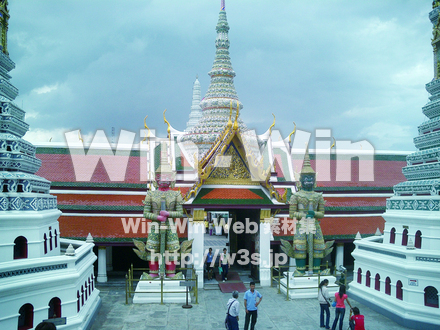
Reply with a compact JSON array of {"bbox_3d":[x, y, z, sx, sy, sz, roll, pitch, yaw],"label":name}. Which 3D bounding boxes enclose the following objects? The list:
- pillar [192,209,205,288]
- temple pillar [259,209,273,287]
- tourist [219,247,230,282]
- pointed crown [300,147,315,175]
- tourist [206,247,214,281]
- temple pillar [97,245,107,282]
[{"bbox_3d":[-1.059,4.081,21.957,0.540,3.852,0.540,1,-5,-6],"label":"pillar"},{"bbox_3d":[2.278,4.132,22.495,0.540,3.850,0.540,1,-5,-6],"label":"temple pillar"},{"bbox_3d":[0.224,4.987,22.211,0.520,1.655,0.400,1,-5,-6],"label":"tourist"},{"bbox_3d":[4.109,-0.282,20.716,0.650,1.405,0.650,1,-5,-6],"label":"pointed crown"},{"bbox_3d":[-0.486,5.073,22.843,0.450,1.601,0.350,1,-5,-6],"label":"tourist"},{"bbox_3d":[-5.938,4.878,22.452,0.470,2.000,0.470,1,-6,-7],"label":"temple pillar"}]

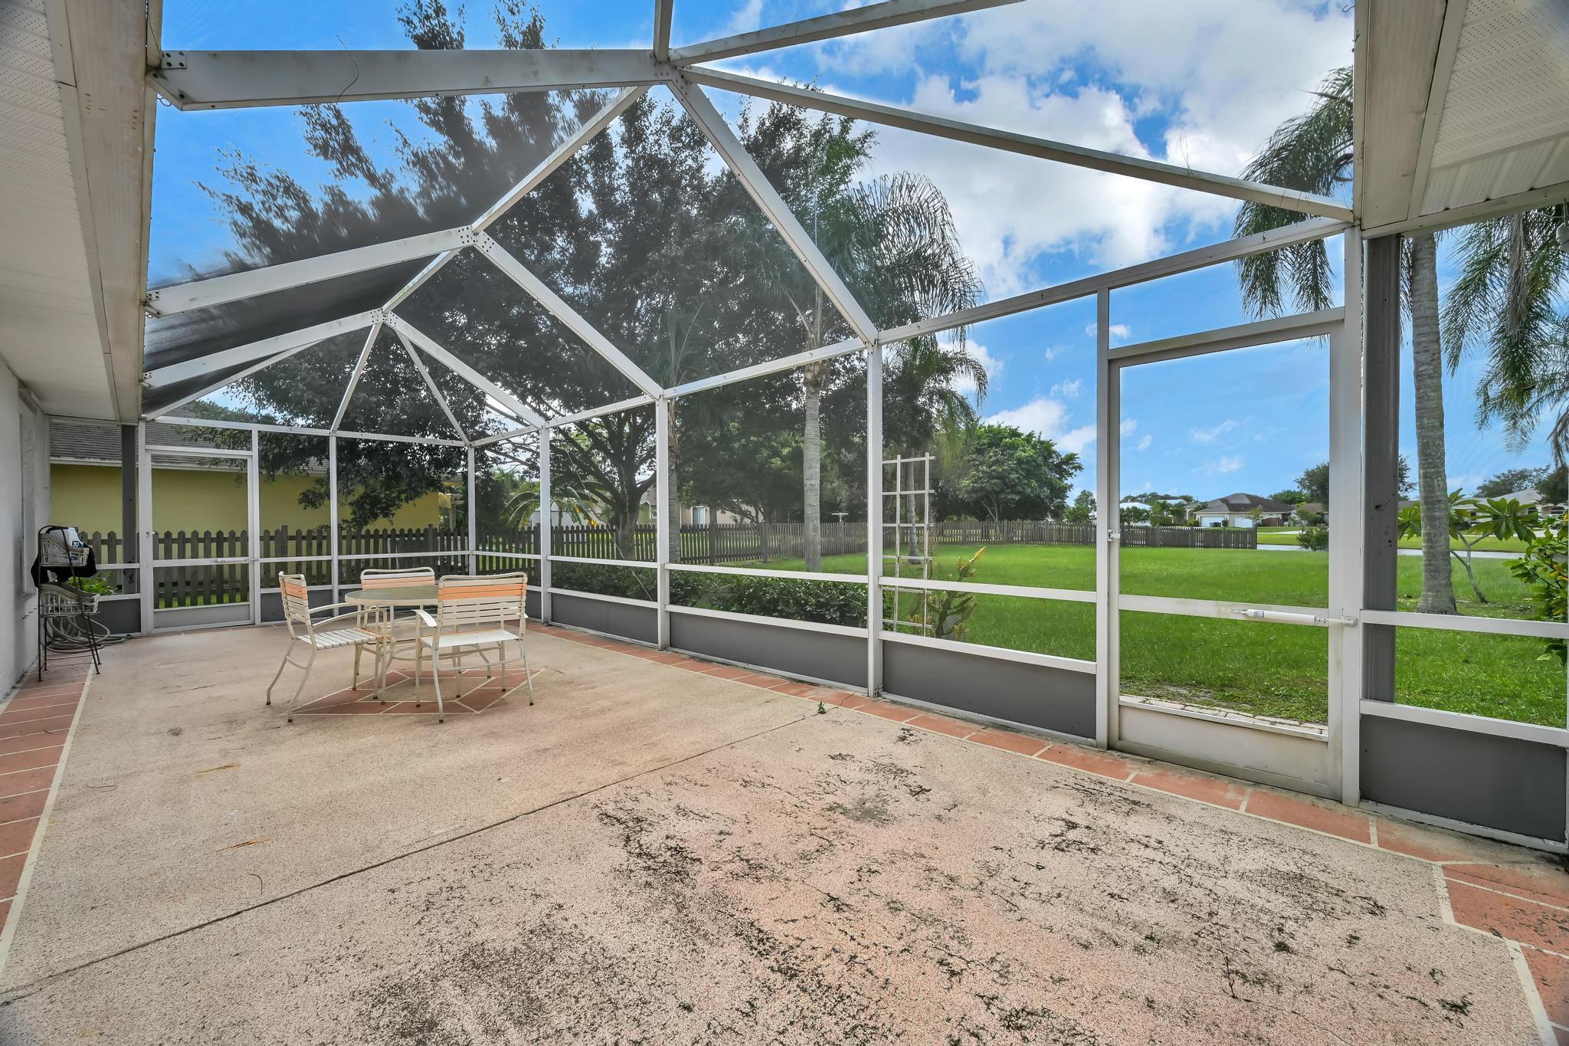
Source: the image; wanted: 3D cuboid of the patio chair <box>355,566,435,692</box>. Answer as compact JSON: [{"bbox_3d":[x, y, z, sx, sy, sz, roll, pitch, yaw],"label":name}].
[{"bbox_3d":[-3.020,0.787,4.920,0.580,0.855,0.590,0,0,43],"label":"patio chair"}]

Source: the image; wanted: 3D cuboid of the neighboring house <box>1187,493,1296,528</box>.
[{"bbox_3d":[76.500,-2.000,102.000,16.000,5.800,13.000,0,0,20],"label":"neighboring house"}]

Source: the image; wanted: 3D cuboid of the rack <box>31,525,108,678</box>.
[{"bbox_3d":[-5.854,0.625,5.025,0.550,1.210,0.390,0,0,43],"label":"rack"}]

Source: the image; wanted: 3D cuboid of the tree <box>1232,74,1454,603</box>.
[{"bbox_3d":[9.050,-2.750,8.640,5.000,8.000,5.000,0,0,-44],"label":"tree"}]

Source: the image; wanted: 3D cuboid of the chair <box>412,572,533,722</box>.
[{"bbox_3d":[-2.050,0.770,4.054,0.590,0.880,0.580,0,0,-44],"label":"chair"}]

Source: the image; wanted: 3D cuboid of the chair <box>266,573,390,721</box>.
[{"bbox_3d":[-3.085,0.776,4.105,0.600,0.880,0.570,0,0,42],"label":"chair"}]

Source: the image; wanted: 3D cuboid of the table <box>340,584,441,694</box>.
[{"bbox_3d":[-2.574,0.855,4.496,1.090,0.715,1.090,0,0,43],"label":"table"}]

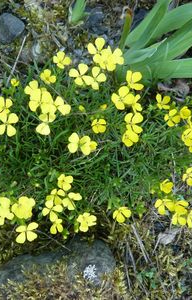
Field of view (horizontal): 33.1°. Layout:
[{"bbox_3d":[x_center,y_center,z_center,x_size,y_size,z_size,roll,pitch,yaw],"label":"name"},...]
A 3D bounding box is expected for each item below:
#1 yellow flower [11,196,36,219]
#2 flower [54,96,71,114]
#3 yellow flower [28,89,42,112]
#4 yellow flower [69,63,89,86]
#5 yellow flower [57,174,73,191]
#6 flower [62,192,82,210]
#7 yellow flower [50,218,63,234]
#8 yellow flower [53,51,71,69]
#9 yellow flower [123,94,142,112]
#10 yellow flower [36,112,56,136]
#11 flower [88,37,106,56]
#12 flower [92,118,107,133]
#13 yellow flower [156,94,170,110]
[{"bbox_3d":[-0.094,0.076,0.423,0.033,0.016,0.030,0,75,0],"label":"yellow flower"},{"bbox_3d":[-0.050,-0.065,0.474,0.028,0.013,0.028,0,75,-9],"label":"flower"},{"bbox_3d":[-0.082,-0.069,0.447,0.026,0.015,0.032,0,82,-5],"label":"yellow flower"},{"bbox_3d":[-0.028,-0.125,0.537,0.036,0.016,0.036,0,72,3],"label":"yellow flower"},{"bbox_3d":[-0.042,0.045,0.440,0.022,0.011,0.024,0,72,0],"label":"yellow flower"},{"bbox_3d":[-0.031,0.068,0.428,0.026,0.011,0.021,0,67,1],"label":"flower"},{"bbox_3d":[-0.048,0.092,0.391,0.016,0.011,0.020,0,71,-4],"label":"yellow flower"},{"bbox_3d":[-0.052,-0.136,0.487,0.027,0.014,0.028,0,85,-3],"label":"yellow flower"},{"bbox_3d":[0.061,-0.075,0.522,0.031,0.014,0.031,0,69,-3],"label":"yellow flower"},{"bbox_3d":[-0.070,-0.036,0.461,0.027,0.014,0.035,0,75,0],"label":"yellow flower"},{"bbox_3d":[0.002,-0.159,0.505,0.029,0.013,0.033,0,78,0],"label":"flower"},{"bbox_3d":[0.005,-0.036,0.475,0.021,0.009,0.018,0,64,0],"label":"flower"},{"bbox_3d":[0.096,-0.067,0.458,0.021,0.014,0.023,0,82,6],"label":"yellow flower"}]

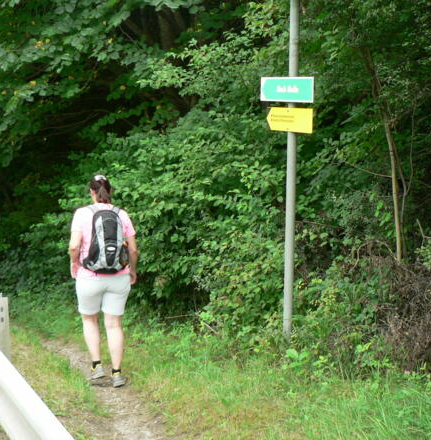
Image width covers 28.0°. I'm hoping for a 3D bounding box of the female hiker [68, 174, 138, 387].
[{"bbox_3d":[-0.866,0.478,6.697,0.530,1.650,0.500,-2,10,-12],"label":"female hiker"}]

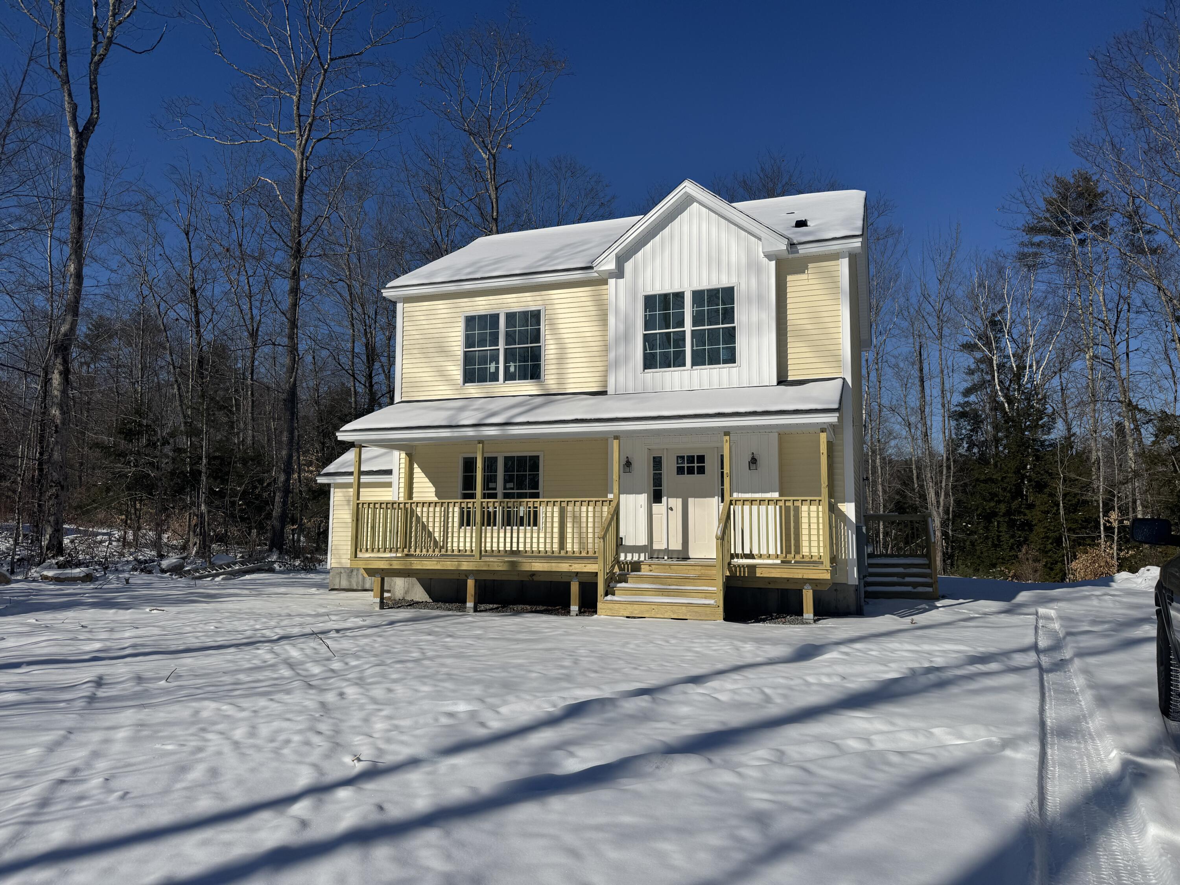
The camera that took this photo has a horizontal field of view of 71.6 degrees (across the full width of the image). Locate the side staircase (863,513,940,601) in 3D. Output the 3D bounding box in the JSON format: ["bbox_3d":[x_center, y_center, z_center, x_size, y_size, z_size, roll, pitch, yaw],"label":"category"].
[{"bbox_3d":[6.739,2.441,17.817,1.450,1.790,1.800,-2,-5,20],"label":"side staircase"}]

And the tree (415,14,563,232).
[{"bbox_3d":[-4.491,-7.464,36.525,6.820,25.150,6.820,-2,-5,20],"label":"tree"}]

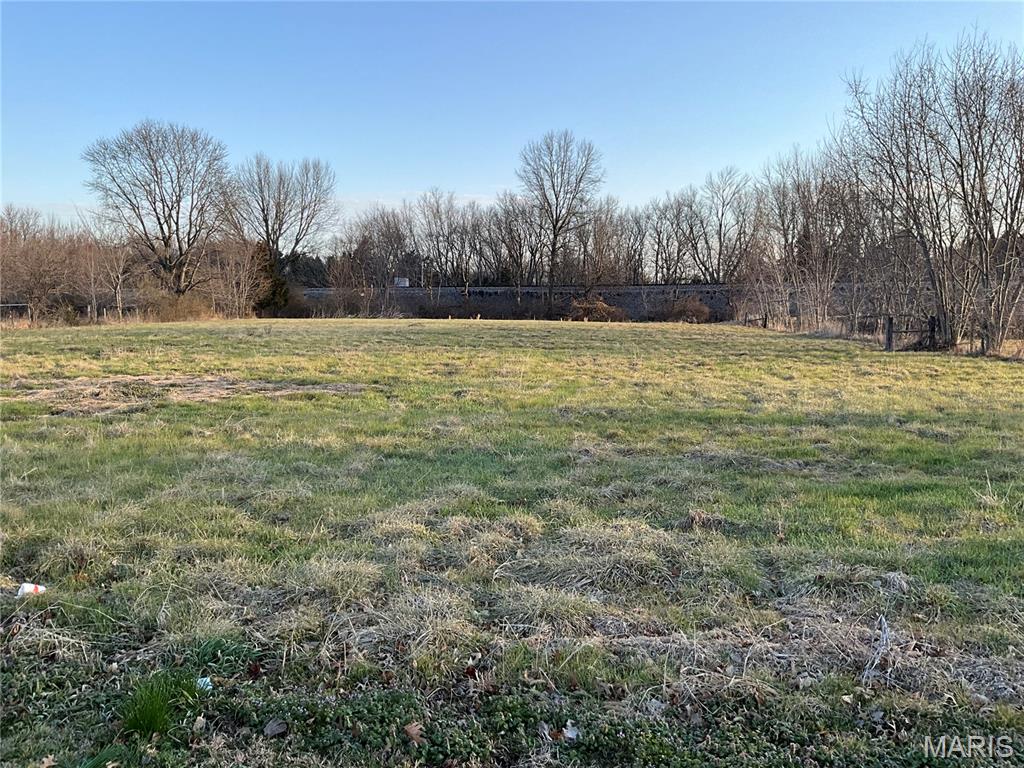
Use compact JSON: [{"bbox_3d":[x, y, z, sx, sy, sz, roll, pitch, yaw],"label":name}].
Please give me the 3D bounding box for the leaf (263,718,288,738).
[{"bbox_3d":[-0.823,1.199,2.986,0.085,0.024,0.068,-12,24,-30],"label":"leaf"}]

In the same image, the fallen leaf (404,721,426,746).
[{"bbox_3d":[-0.330,1.202,2.952,0.095,0.022,0.075,16,26,37],"label":"fallen leaf"}]

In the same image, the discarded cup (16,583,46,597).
[{"bbox_3d":[-2.440,1.052,4.352,0.132,0.085,0.085,6,7,14],"label":"discarded cup"}]

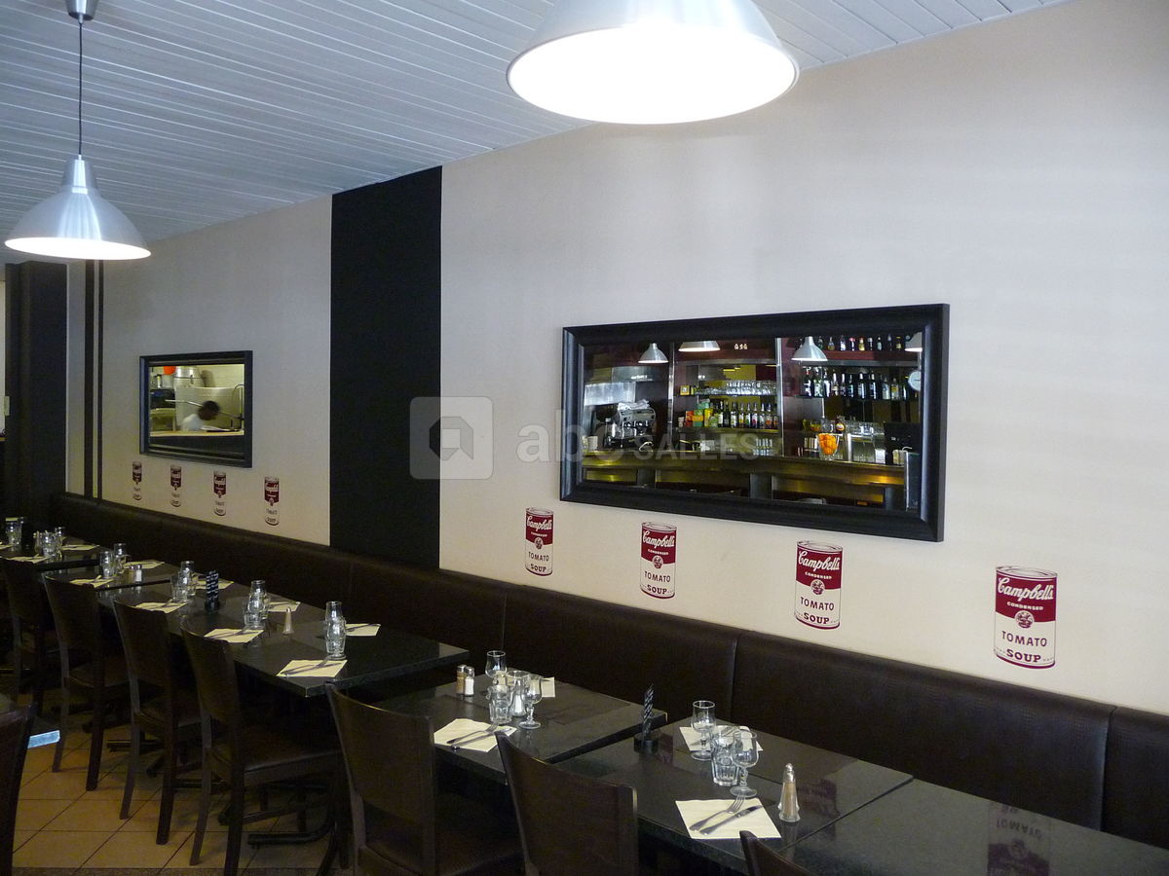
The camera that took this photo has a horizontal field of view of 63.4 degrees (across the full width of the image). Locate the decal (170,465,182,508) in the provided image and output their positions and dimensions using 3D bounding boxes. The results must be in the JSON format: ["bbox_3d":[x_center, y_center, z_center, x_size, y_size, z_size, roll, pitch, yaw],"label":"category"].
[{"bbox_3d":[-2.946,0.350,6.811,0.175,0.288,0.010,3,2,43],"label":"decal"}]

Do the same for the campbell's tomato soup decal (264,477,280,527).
[{"bbox_3d":[-1.949,0.394,5.877,0.186,0.307,0.010,3,3,43],"label":"campbell's tomato soup decal"}]

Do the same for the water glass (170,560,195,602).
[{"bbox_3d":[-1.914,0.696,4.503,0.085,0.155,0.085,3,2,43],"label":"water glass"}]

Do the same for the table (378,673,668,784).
[{"bbox_3d":[-0.242,1.228,2.947,0.726,0.760,0.685,3,2,43],"label":"table"}]

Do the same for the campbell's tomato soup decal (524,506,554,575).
[{"bbox_3d":[-0.204,0.472,4.259,0.186,0.307,0.010,3,3,43],"label":"campbell's tomato soup decal"}]

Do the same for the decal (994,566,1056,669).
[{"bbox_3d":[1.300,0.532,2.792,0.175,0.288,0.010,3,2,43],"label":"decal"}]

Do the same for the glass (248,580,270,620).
[{"bbox_3d":[-1.436,0.730,4.166,0.072,0.155,0.072,3,3,43],"label":"glass"}]

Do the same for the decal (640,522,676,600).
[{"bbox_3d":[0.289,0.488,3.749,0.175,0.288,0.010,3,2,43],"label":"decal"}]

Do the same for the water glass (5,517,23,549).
[{"bbox_3d":[-3.705,0.630,6.141,0.080,0.160,0.080,3,3,43],"label":"water glass"}]

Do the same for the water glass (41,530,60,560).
[{"bbox_3d":[-3.146,0.646,5.577,0.082,0.150,0.082,3,2,43],"label":"water glass"}]

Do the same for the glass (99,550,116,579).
[{"bbox_3d":[-2.542,0.678,5.052,0.075,0.138,0.075,3,2,43],"label":"glass"}]

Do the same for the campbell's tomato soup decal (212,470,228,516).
[{"bbox_3d":[-2.446,0.372,6.338,0.186,0.307,0.010,3,3,43],"label":"campbell's tomato soup decal"}]

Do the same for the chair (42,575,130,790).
[{"bbox_3d":[-2.168,1.099,4.429,0.430,0.890,0.500,2,2,39],"label":"chair"}]

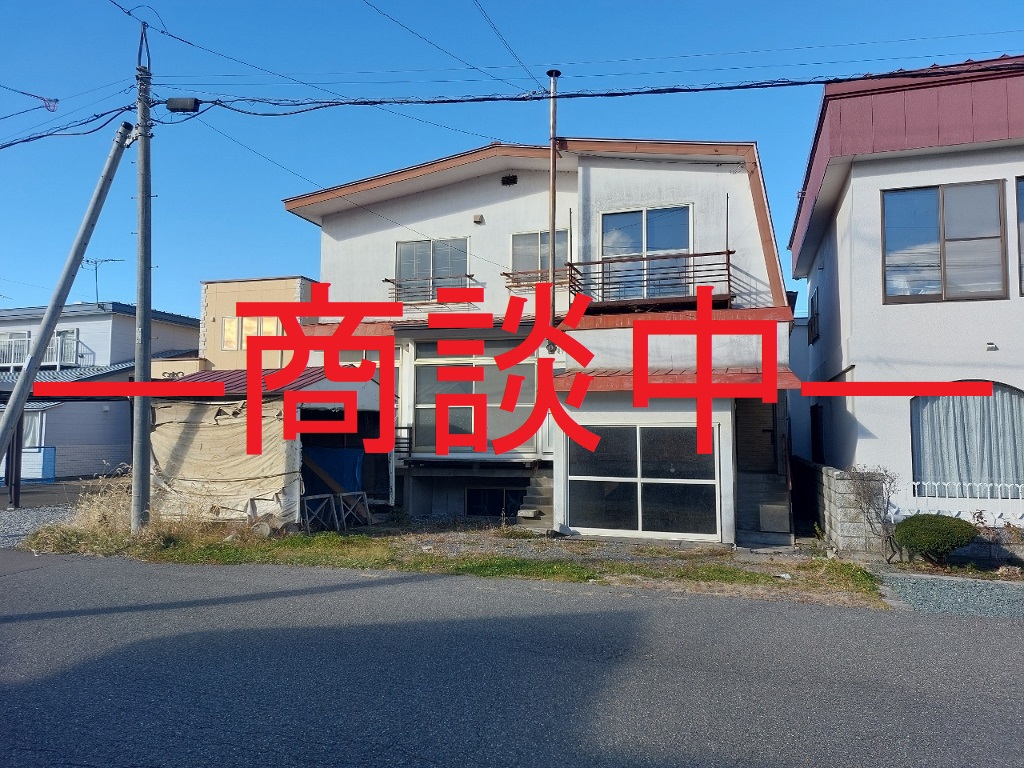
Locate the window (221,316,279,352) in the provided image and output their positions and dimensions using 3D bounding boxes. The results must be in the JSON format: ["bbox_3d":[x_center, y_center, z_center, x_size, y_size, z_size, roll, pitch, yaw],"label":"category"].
[{"bbox_3d":[-8.967,-1.694,24.300,2.150,1.180,0.120,-1,-2,15],"label":"window"}]

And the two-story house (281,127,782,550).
[{"bbox_3d":[1.292,-0.663,16.479,9.150,6.900,8.800,-1,-2,16],"label":"two-story house"}]

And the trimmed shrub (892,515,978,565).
[{"bbox_3d":[5.460,2.030,9.150,0.940,0.690,0.890,-1,-3,18],"label":"trimmed shrub"}]

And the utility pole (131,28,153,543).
[{"bbox_3d":[-5.888,-1.718,11.335,0.310,8.130,0.310,-1,-2,16],"label":"utility pole"}]

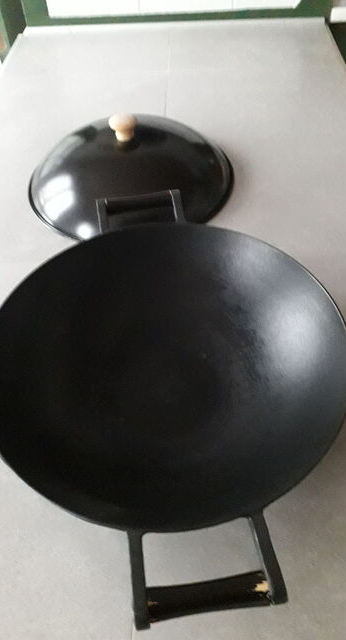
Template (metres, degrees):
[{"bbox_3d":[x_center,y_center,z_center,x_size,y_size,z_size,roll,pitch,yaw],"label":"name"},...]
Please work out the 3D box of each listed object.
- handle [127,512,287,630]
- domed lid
[{"bbox_3d":[0.022,0.179,0.363,0.106,0.021,0.067,-7,50,-3],"label":"handle"},{"bbox_3d":[-0.070,-0.270,0.795,0.342,0.105,0.342,-1,50,2],"label":"domed lid"}]

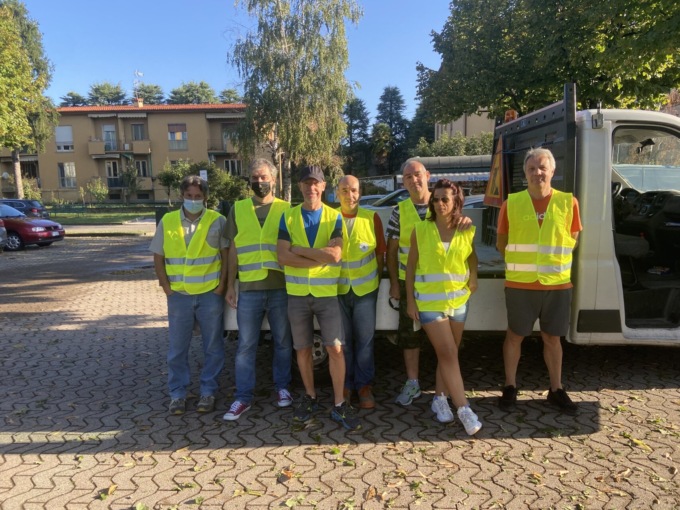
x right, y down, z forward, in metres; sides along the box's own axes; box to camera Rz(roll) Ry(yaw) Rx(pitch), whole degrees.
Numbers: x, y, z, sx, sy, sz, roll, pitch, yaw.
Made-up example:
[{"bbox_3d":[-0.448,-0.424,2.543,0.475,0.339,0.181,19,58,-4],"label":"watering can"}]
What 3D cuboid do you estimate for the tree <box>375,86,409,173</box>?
[{"bbox_3d":[5.849,-12.073,58.000,4.300,12.800,4.300,-1,7,0],"label":"tree"}]

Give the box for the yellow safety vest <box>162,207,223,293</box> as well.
[{"bbox_3d":[-1.054,-0.025,3.648,0.400,0.590,0.260,-2,7,-2],"label":"yellow safety vest"}]

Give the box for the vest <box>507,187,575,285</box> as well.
[{"bbox_3d":[1.485,-0.136,3.820,0.490,0.700,0.300,1,7,13],"label":"vest"}]

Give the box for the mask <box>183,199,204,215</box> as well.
[{"bbox_3d":[-1.007,-0.333,3.511,0.150,0.110,0.090,-3,7,-10],"label":"mask"}]

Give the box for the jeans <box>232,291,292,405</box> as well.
[{"bbox_3d":[-0.549,0.621,3.665,0.400,0.860,0.300,-2,7,-3],"label":"jeans"}]

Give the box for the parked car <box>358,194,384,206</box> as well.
[{"bbox_3d":[1.284,-1.544,19.000,4.200,1.470,1.750,-4,8,-21],"label":"parked car"}]

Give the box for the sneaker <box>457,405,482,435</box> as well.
[{"bbox_3d":[0.853,1.057,3.372,0.105,0.120,0.270,-2,7,-7],"label":"sneaker"}]

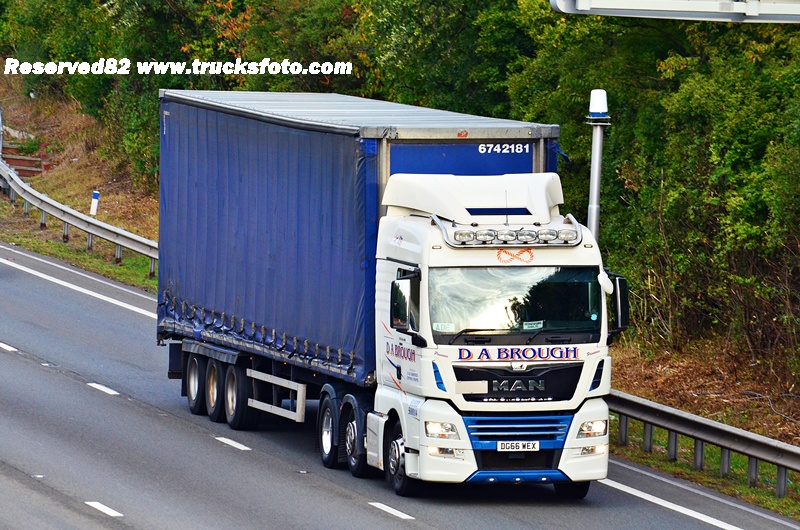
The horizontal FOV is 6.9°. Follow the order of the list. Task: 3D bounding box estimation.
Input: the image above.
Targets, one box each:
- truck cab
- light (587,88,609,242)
[{"bbox_3d":[1.171,0.890,80.929,2.720,3.900,2.720,0,3,-13],"label":"truck cab"},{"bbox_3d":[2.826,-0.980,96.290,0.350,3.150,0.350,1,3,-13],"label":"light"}]

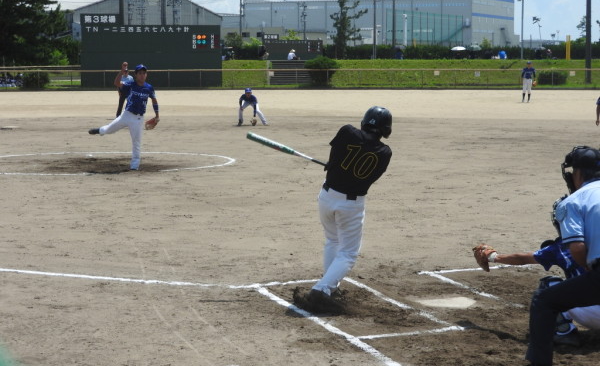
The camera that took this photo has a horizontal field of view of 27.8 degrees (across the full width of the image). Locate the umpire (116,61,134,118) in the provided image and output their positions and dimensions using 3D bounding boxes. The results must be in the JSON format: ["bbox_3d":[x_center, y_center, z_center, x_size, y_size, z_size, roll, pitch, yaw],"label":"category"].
[{"bbox_3d":[-5.550,-2.871,38.700,0.550,1.660,0.450,-1,6,-9],"label":"umpire"}]

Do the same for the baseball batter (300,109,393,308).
[{"bbox_3d":[0.345,0.182,9.000,0.650,1.500,0.600,1,6,12],"label":"baseball batter"}]

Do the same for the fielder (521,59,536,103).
[{"bbox_3d":[9.605,-4.258,51.000,0.620,1.720,0.420,0,6,7],"label":"fielder"}]

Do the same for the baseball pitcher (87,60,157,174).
[{"bbox_3d":[-2.899,-1.085,20.100,1.050,1.720,0.800,-1,6,-12],"label":"baseball pitcher"}]

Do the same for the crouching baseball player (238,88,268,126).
[{"bbox_3d":[-1.311,-2.114,34.200,0.800,1.020,0.750,-1,6,-4],"label":"crouching baseball player"}]

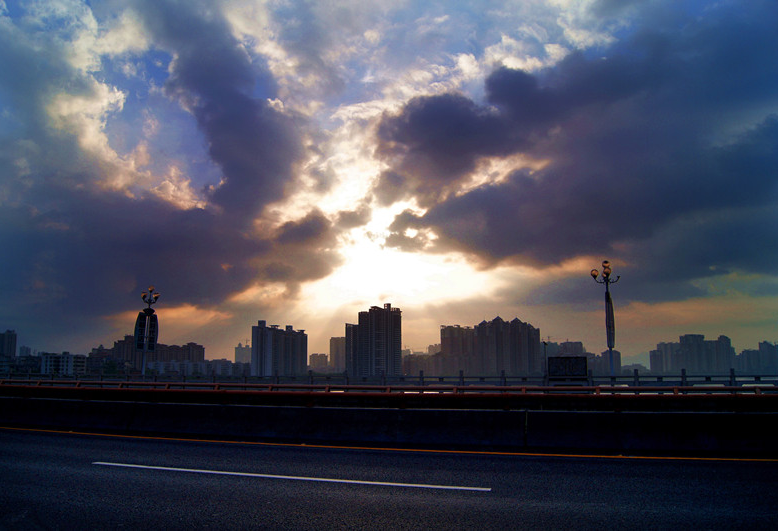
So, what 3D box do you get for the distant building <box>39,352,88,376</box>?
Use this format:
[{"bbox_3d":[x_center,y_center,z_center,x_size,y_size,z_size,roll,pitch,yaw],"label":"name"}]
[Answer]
[{"bbox_3d":[-252.562,77.527,465.601,31.000,19.500,14.000,1,-10,-5],"label":"distant building"}]

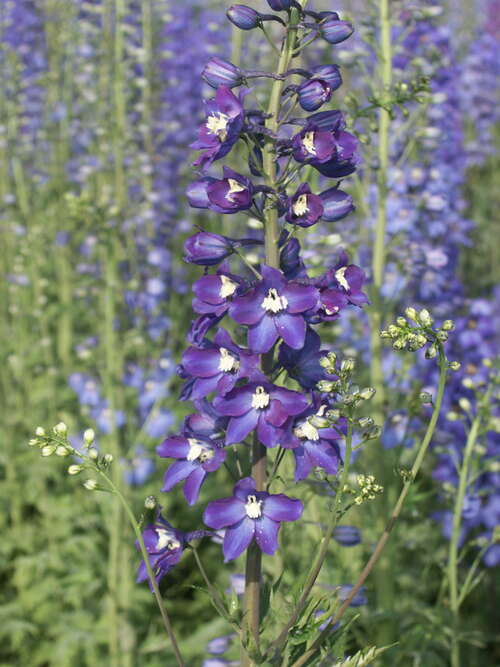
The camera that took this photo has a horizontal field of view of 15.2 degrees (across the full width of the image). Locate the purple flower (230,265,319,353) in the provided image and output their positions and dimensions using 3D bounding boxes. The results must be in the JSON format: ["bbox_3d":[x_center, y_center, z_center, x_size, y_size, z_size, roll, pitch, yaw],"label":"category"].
[{"bbox_3d":[0.014,-0.014,1.035,0.049,0.048,0.024,0,1,-1],"label":"purple flower"}]

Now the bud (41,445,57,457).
[{"bbox_3d":[-0.111,0.064,1.030,0.009,0.006,0.006,-18,11,-12],"label":"bud"}]

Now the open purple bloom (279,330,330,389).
[{"bbox_3d":[0.034,0.014,1.105,0.038,0.041,0.023,5,5,33],"label":"open purple bloom"}]

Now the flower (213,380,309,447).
[{"bbox_3d":[0.006,0.045,1.040,0.053,0.038,0.027,0,-3,2],"label":"flower"}]

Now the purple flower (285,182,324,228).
[{"bbox_3d":[0.030,-0.071,1.035,0.021,0.025,0.018,-4,3,-27],"label":"purple flower"}]

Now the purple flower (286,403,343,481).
[{"bbox_3d":[0.036,0.062,1.072,0.040,0.044,0.021,-3,4,-26],"label":"purple flower"}]

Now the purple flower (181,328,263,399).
[{"bbox_3d":[-0.016,0.017,1.045,0.045,0.039,0.026,4,2,30],"label":"purple flower"}]

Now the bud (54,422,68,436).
[{"bbox_3d":[-0.104,0.053,1.030,0.007,0.008,0.007,0,7,0],"label":"bud"}]

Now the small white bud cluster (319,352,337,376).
[{"bbox_3d":[0.044,0.017,1.062,0.010,0.013,0.010,0,7,0],"label":"small white bud cluster"}]

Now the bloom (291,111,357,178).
[{"bbox_3d":[0.041,-0.105,1.035,0.033,0.037,0.029,-4,4,-30],"label":"bloom"}]

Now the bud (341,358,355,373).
[{"bbox_3d":[0.056,0.018,1.062,0.007,0.008,0.007,9,9,0],"label":"bud"}]

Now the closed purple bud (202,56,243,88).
[{"bbox_3d":[-0.016,-0.151,1.078,0.023,0.015,0.015,13,4,-12],"label":"closed purple bud"}]

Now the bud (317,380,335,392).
[{"bbox_3d":[0.043,0.030,1.062,0.011,0.007,0.007,3,-9,-9],"label":"bud"}]

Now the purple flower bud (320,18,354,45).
[{"bbox_3d":[0.049,-0.168,1.040,0.019,0.014,0.014,-6,5,15],"label":"purple flower bud"}]

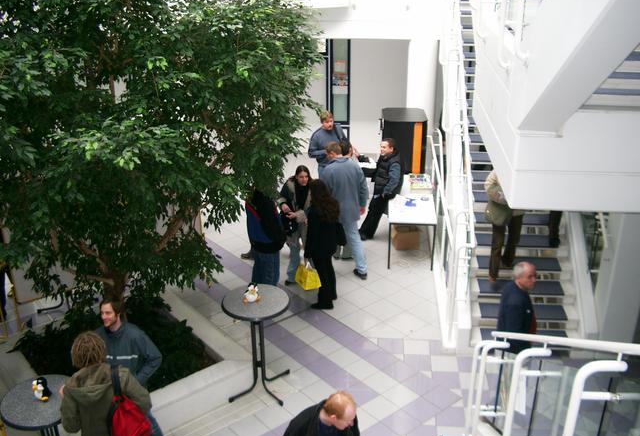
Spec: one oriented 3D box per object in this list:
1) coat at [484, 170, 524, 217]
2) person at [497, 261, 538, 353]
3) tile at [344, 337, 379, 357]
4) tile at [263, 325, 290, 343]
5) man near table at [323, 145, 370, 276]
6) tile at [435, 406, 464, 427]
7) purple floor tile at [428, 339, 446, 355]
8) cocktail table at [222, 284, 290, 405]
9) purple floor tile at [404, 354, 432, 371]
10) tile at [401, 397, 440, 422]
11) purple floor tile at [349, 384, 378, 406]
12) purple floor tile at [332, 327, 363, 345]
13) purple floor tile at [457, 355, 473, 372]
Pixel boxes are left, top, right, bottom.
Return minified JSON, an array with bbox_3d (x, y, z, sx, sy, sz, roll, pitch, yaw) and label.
[{"bbox_3d":[2.135,-0.343,7.816,0.540,0.740,0.370,1,24,5],"label":"coat"},{"bbox_3d":[1.853,1.185,6.506,0.380,1.730,0.500,6,24,13],"label":"person"},{"bbox_3d":[0.509,1.530,8.078,0.302,0.010,0.302,-19,30,-35],"label":"tile"},{"bbox_3d":[-0.538,1.410,8.346,0.300,0.015,0.300,-19,30,-36],"label":"tile"},{"bbox_3d":[0.379,-0.097,9.572,0.580,1.770,0.580,-10,25,-19],"label":"man near table"},{"bbox_3d":[1.322,2.022,6.957,0.300,0.015,0.300,2,24,5],"label":"tile"},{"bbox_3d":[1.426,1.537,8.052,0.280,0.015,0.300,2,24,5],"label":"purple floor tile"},{"bbox_3d":[-0.628,1.342,7.179,0.710,1.090,0.710,-1,24,0],"label":"cocktail table"},{"bbox_3d":[1.109,1.647,7.804,0.300,0.015,0.300,2,24,5],"label":"purple floor tile"},{"bbox_3d":[1.041,1.980,7.052,0.300,0.015,0.300,-19,30,-36],"label":"tile"},{"bbox_3d":[0.426,1.875,7.295,0.302,0.010,0.302,-19,30,-35],"label":"purple floor tile"},{"bbox_3d":[0.305,1.424,8.156,0.300,0.010,0.300,-19,30,-36],"label":"purple floor tile"},{"bbox_3d":[1.716,1.661,7.735,0.302,0.010,0.302,1,24,5],"label":"purple floor tile"}]

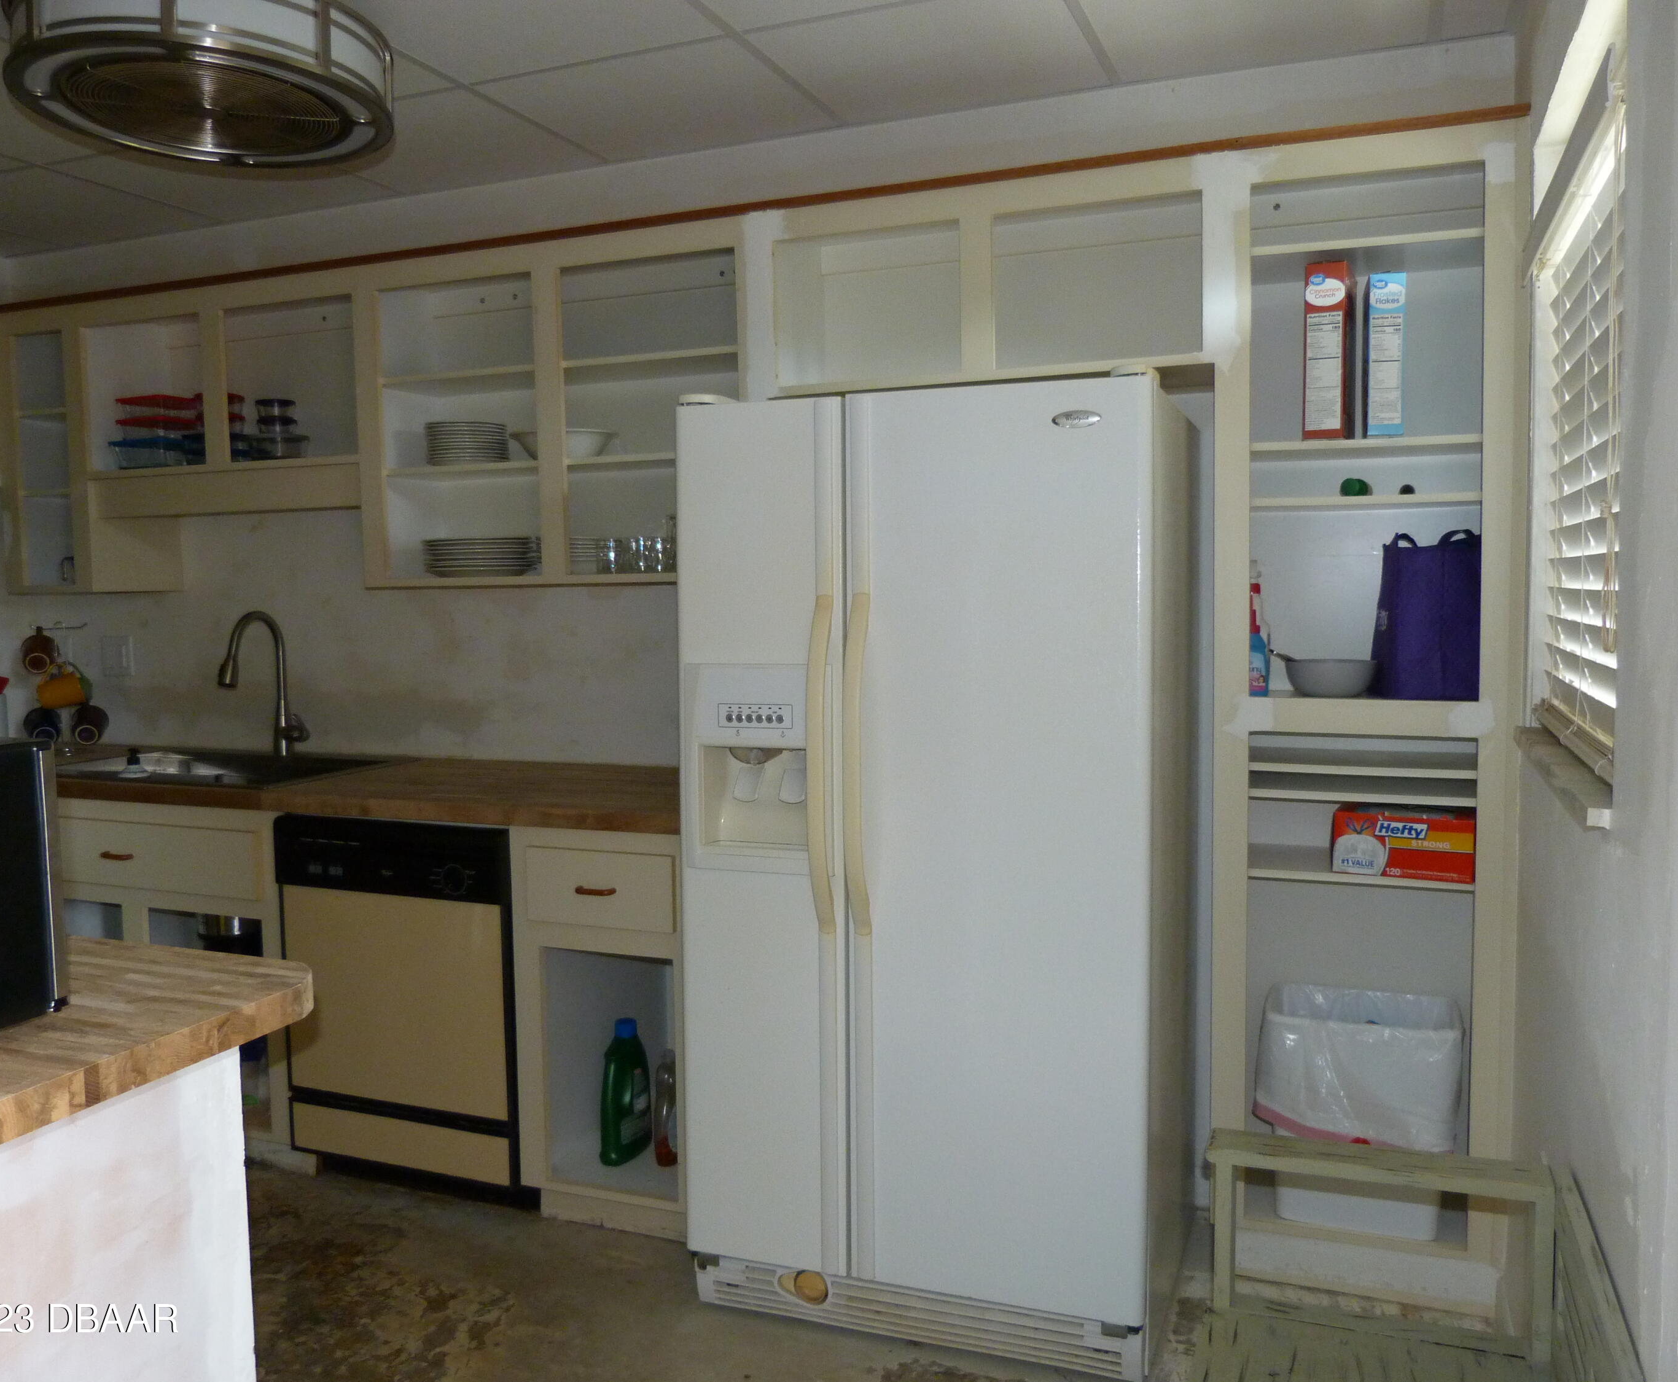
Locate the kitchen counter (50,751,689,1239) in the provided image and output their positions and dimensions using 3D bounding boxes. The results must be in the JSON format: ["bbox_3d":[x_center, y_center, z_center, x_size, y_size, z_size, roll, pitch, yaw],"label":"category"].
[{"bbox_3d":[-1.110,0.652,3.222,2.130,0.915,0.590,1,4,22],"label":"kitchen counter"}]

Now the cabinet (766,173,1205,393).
[{"bbox_3d":[0.322,-0.787,2.683,0.883,0.370,0.305,1,4,22],"label":"cabinet"}]

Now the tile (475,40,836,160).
[{"bbox_3d":[-0.373,-1.245,2.817,0.608,0.020,0.516,1,4,22],"label":"tile"}]

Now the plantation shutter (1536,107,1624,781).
[{"bbox_3d":[0.944,-0.276,1.651,0.055,0.710,0.800,1,4,22],"label":"plantation shutter"}]

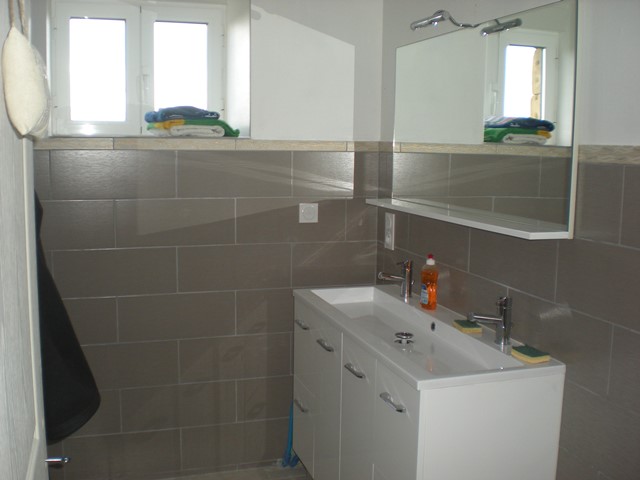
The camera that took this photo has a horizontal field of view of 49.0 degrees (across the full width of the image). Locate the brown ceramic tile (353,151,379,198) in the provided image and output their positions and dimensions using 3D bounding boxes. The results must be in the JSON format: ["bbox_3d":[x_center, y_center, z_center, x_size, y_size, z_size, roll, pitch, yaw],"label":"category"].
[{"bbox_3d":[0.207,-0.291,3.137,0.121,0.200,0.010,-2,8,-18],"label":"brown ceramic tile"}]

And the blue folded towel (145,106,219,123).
[{"bbox_3d":[-0.592,-0.533,2.993,0.310,0.070,0.300,-2,8,-18],"label":"blue folded towel"}]

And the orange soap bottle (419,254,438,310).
[{"bbox_3d":[0.405,0.149,2.629,0.045,0.200,0.070,-2,8,-18],"label":"orange soap bottle"}]

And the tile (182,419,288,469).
[{"bbox_3d":[-0.377,0.925,3.189,0.500,0.200,0.010,-2,7,-17],"label":"tile"}]

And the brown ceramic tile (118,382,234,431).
[{"bbox_3d":[-0.616,0.731,3.091,0.500,0.200,0.010,-2,7,-17],"label":"brown ceramic tile"}]

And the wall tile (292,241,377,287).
[{"bbox_3d":[0.067,0.109,3.148,0.403,0.205,0.010,-2,8,-18],"label":"wall tile"}]

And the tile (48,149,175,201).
[{"bbox_3d":[-0.821,-0.261,2.801,0.490,0.200,0.010,-2,8,-18],"label":"tile"}]

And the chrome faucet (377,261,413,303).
[{"bbox_3d":[0.295,0.158,2.750,0.143,0.147,0.044,-2,7,-17],"label":"chrome faucet"}]

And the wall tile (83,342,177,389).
[{"bbox_3d":[-0.856,0.536,2.994,0.500,0.200,0.010,-2,7,-17],"label":"wall tile"}]

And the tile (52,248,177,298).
[{"bbox_3d":[-0.852,0.135,2.944,0.500,0.200,0.010,-2,7,-17],"label":"tile"}]

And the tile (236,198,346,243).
[{"bbox_3d":[-0.126,-0.086,3.135,0.500,0.200,0.010,-2,7,-17],"label":"tile"}]

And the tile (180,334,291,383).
[{"bbox_3d":[-0.373,0.523,3.138,0.500,0.200,0.010,-2,7,-17],"label":"tile"}]

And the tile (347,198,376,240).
[{"bbox_3d":[0.188,-0.093,3.159,0.155,0.200,0.010,-2,8,-18],"label":"tile"}]

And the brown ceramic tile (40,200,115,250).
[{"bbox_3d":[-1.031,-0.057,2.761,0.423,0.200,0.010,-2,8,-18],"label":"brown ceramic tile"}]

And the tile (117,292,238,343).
[{"bbox_3d":[-0.613,0.329,3.041,0.500,0.200,0.010,-2,7,-17],"label":"tile"}]

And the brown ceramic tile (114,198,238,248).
[{"bbox_3d":[-0.609,-0.073,2.991,0.500,0.200,0.010,-2,7,-17],"label":"brown ceramic tile"}]

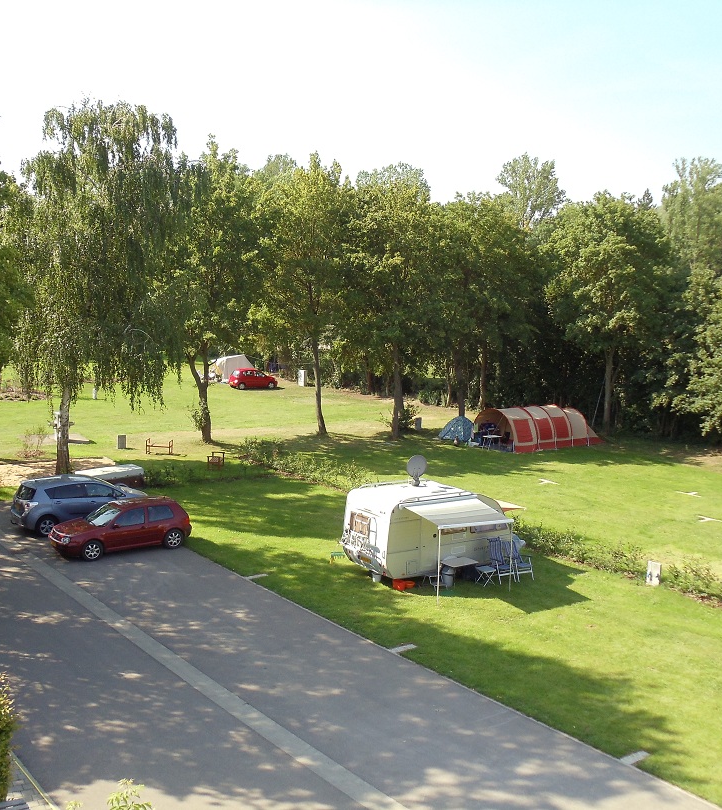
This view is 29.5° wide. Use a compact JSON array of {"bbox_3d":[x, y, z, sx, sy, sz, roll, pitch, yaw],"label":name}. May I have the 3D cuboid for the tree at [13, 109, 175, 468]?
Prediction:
[{"bbox_3d":[-10.808,-4.659,55.883,6.700,15.181,6.499,1,7,0],"label":"tree"}]

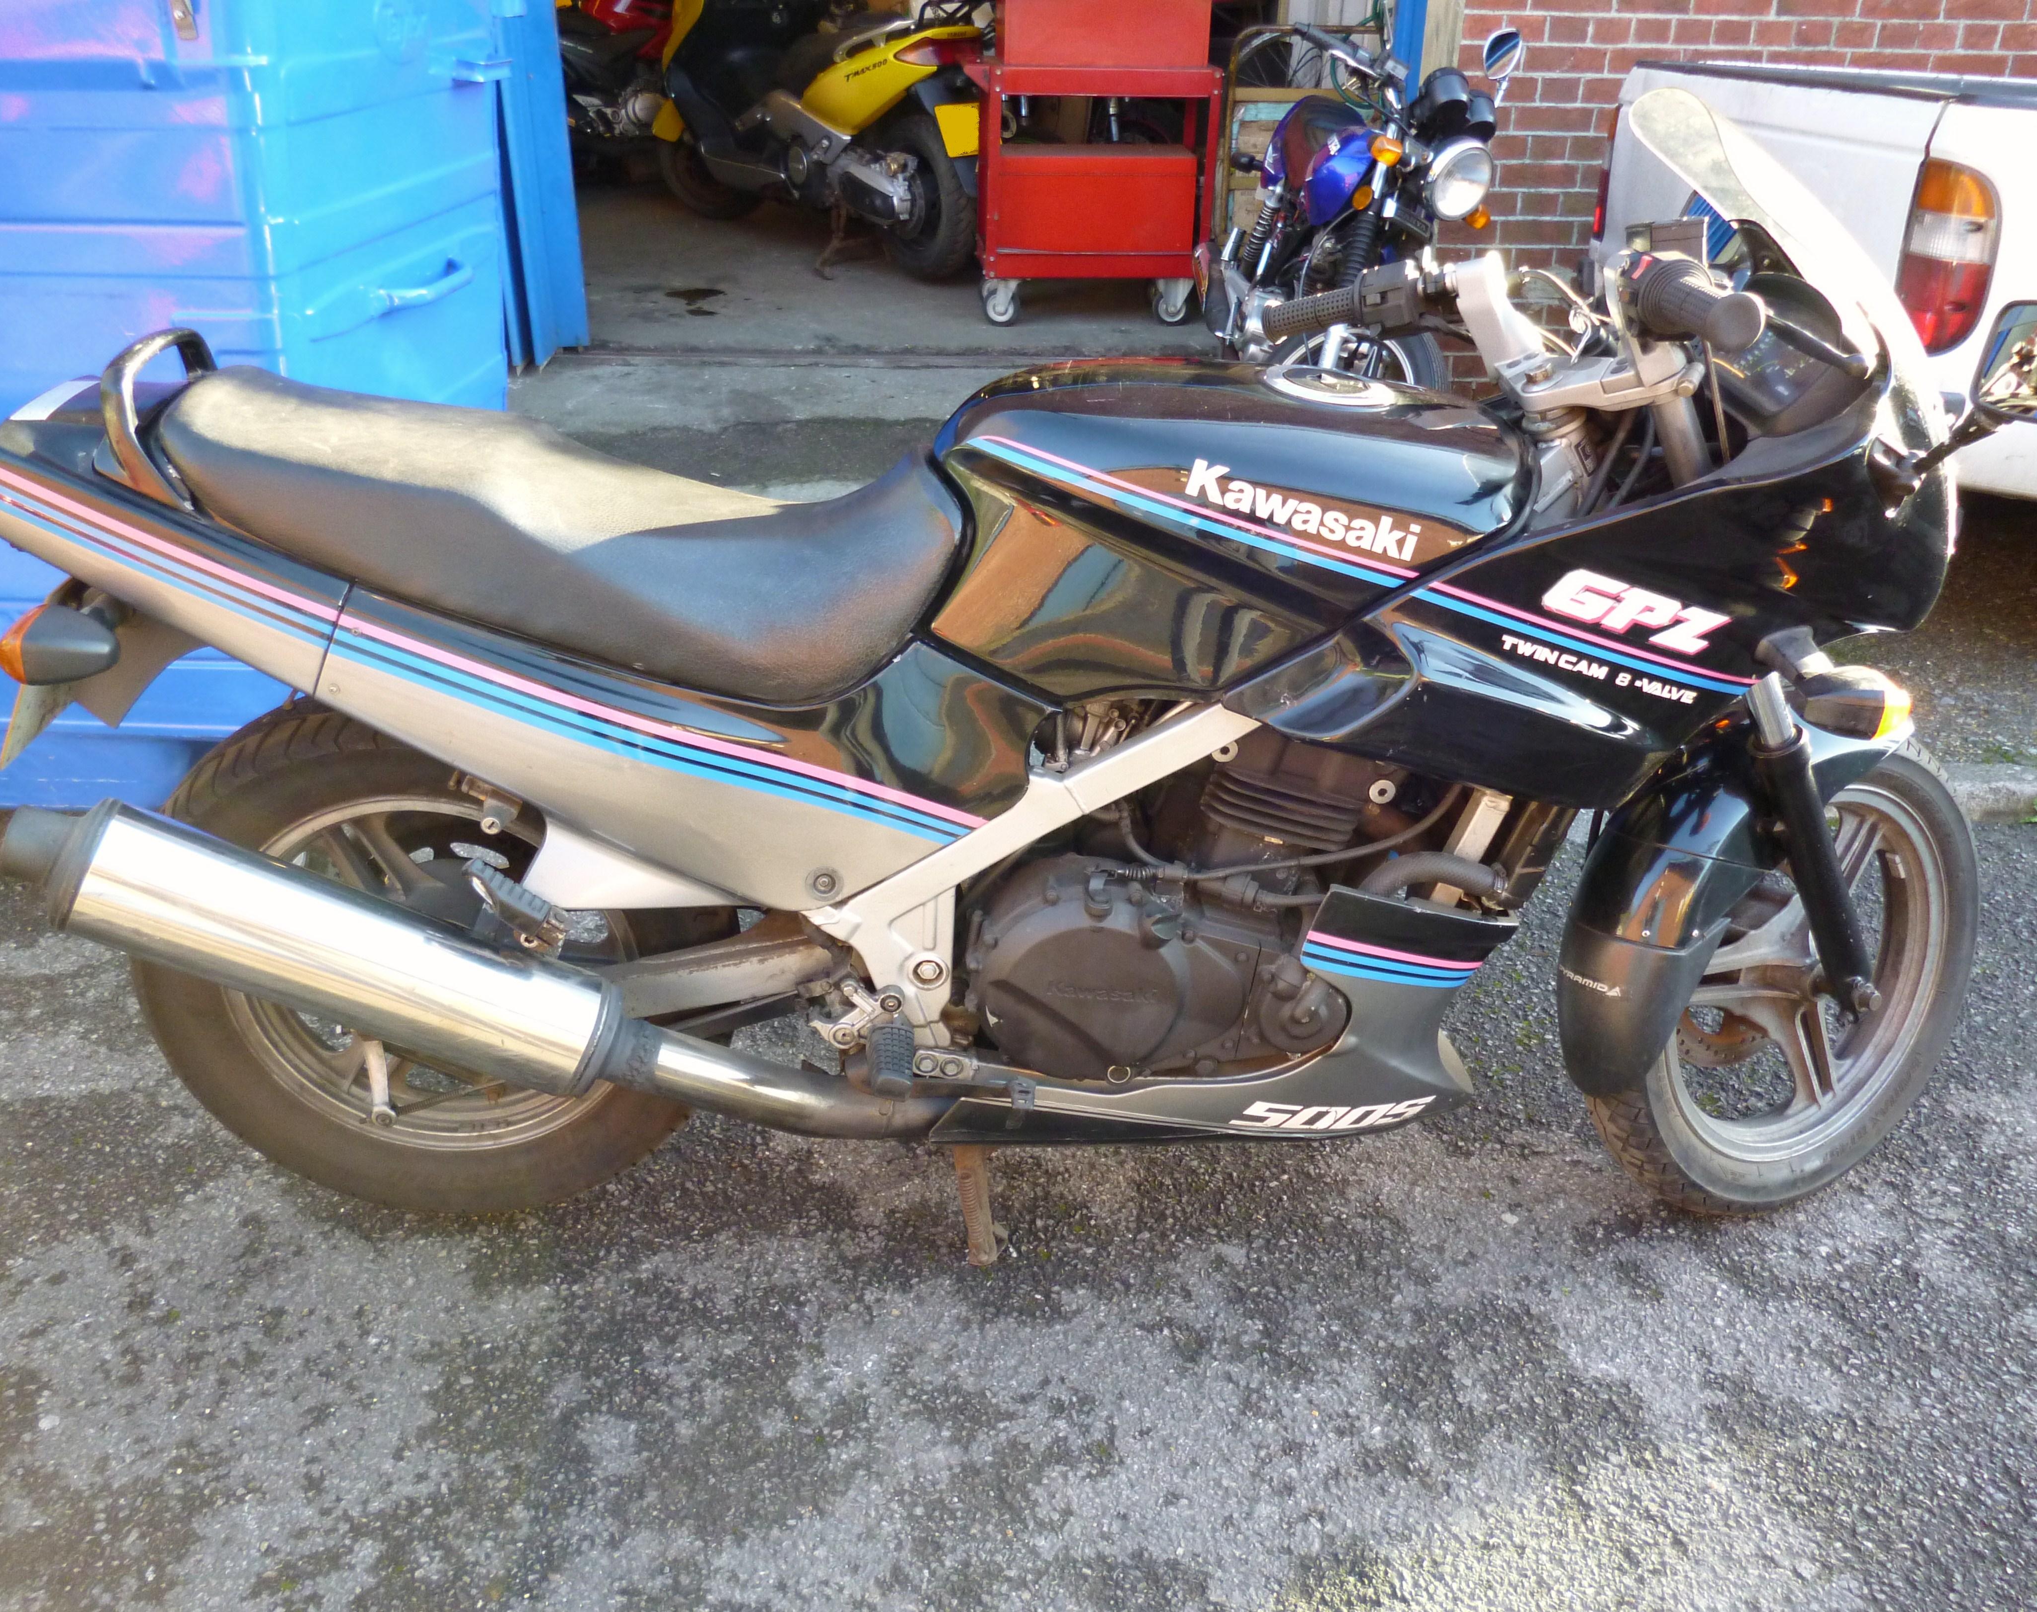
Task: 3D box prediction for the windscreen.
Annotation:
[{"bbox_3d":[0.698,-0.463,1.559,0.360,0.320,0.370,0,28,-3],"label":"windscreen"}]

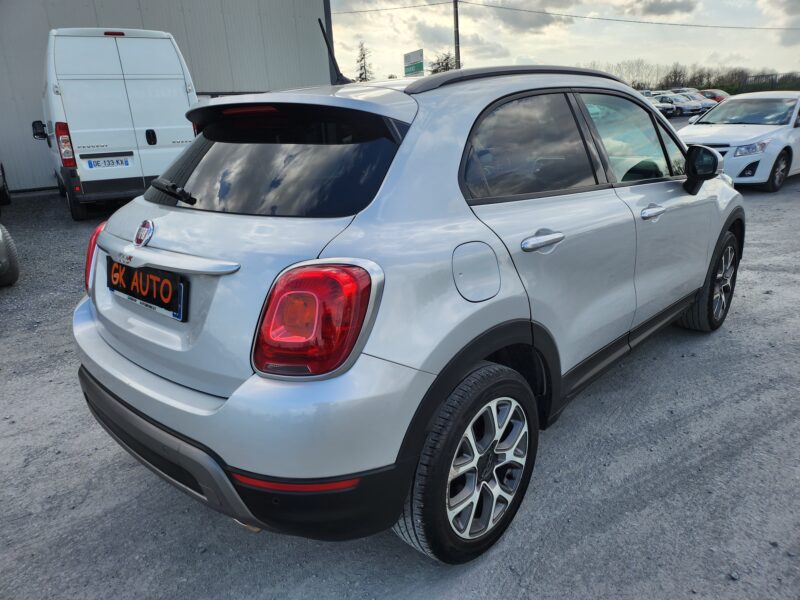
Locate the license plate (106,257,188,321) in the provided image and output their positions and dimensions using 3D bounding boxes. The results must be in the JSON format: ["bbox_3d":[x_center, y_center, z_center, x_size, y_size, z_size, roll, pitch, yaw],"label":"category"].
[{"bbox_3d":[-0.800,-0.044,1.728,0.530,0.120,0.025,13,11,42],"label":"license plate"}]

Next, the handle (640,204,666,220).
[{"bbox_3d":[1.083,-0.373,2.366,0.050,0.045,0.245,13,23,42],"label":"handle"}]

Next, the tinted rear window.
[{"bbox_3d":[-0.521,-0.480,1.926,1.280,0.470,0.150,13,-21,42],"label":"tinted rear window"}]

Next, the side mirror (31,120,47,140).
[{"bbox_3d":[-6.985,-3.295,10.718,0.270,0.380,0.190,-14,20,-30],"label":"side mirror"}]

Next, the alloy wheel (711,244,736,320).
[{"bbox_3d":[2.002,-0.108,3.559,0.170,0.455,0.455,13,23,42],"label":"alloy wheel"}]

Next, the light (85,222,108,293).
[{"bbox_3d":[-1.198,-0.173,2.283,0.150,0.290,0.320,-11,18,-24],"label":"light"}]

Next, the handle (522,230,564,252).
[{"bbox_3d":[0.441,-0.181,1.718,0.050,0.045,0.245,13,23,42],"label":"handle"}]

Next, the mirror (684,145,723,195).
[{"bbox_3d":[1.478,-0.627,2.672,0.200,0.250,0.160,13,23,42],"label":"mirror"}]

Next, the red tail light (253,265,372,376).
[{"bbox_3d":[-0.212,0.046,1.372,0.320,0.290,0.150,4,18,23],"label":"red tail light"}]

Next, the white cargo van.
[{"bbox_3d":[-5.261,-3.039,10.175,2.200,2.520,5.500,-14,20,-30],"label":"white cargo van"}]

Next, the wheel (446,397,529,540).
[{"bbox_3d":[0.237,0.520,1.800,0.170,0.455,0.455,13,23,42],"label":"wheel"}]

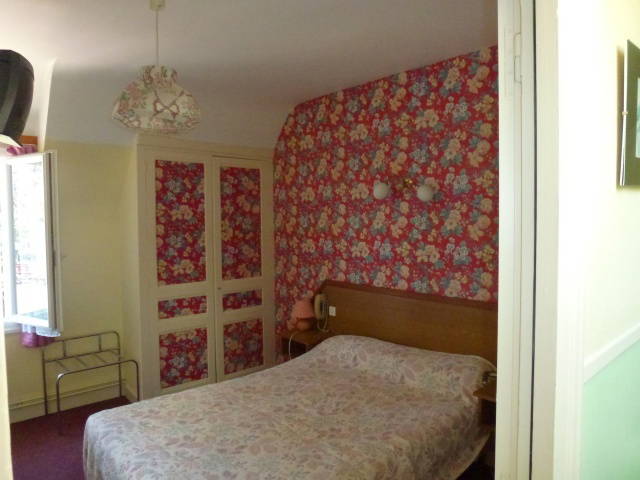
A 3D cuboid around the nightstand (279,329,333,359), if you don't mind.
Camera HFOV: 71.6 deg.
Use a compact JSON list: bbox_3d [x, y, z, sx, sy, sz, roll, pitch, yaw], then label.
[{"bbox_3d":[-0.098,0.916,3.892,0.370,0.196,0.370,-2,3,-43],"label":"nightstand"}]

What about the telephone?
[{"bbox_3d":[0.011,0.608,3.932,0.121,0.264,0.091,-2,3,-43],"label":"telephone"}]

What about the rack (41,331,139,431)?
[{"bbox_3d":[-1.801,1.087,3.508,0.595,0.604,0.438,-2,3,-43],"label":"rack"}]

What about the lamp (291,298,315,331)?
[{"bbox_3d":[-0.154,0.674,3.957,0.199,0.284,0.199,0,2,0],"label":"lamp"}]

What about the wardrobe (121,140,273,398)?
[{"bbox_3d":[-1.096,0.235,4.214,1.375,2.242,0.387,-2,3,-43],"label":"wardrobe"}]

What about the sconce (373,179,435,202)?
[{"bbox_3d":[0.614,-0.372,3.272,0.145,0.181,0.513,-2,3,-43],"label":"sconce"}]

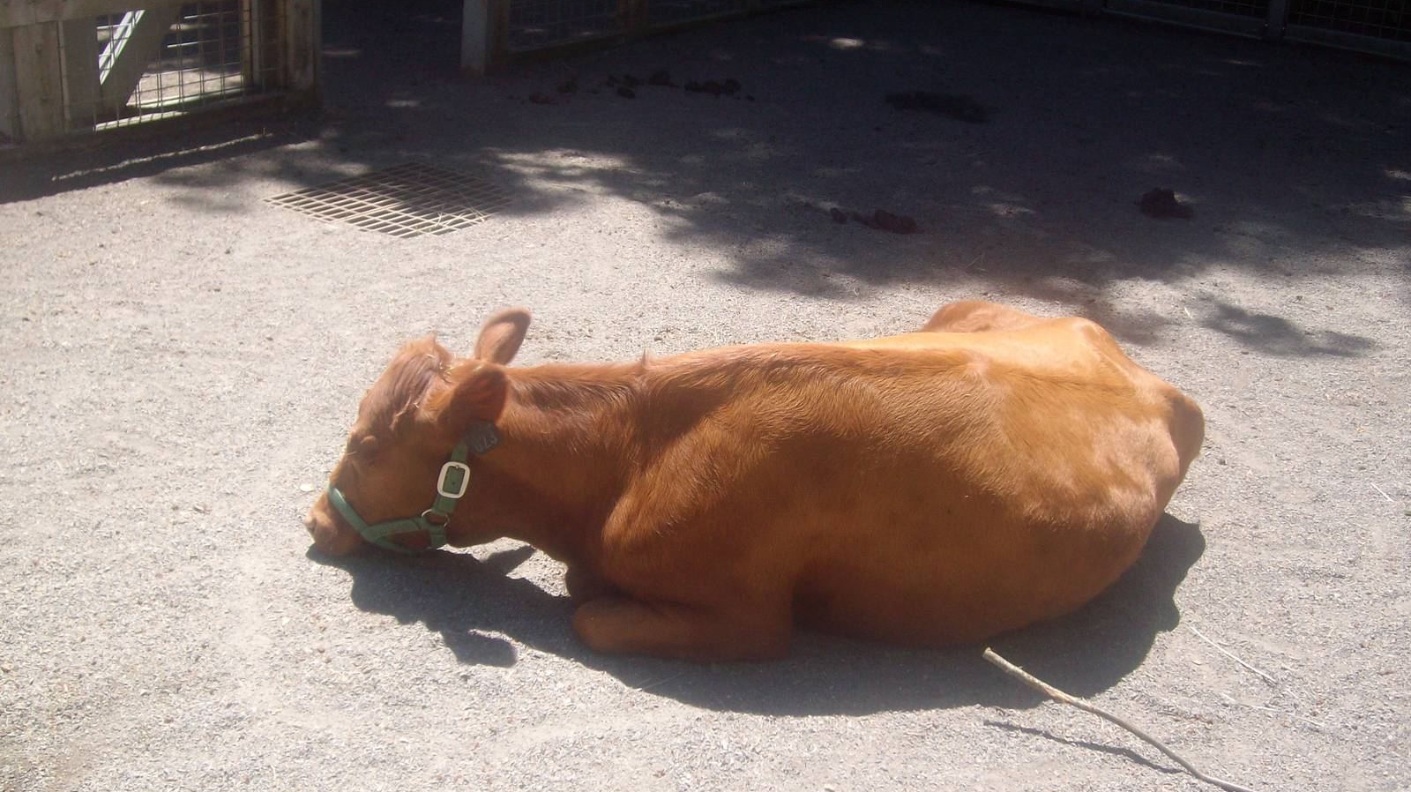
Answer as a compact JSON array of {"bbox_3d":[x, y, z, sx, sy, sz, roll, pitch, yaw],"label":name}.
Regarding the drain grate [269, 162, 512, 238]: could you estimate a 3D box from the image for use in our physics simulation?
[{"bbox_3d":[-0.875,-0.558,4.104,0.539,0.030,0.561,18,26,30],"label":"drain grate"}]

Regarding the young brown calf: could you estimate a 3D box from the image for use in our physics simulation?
[{"bbox_3d":[0.072,0.071,2.183,1.331,0.404,0.550,1,23,-6],"label":"young brown calf"}]

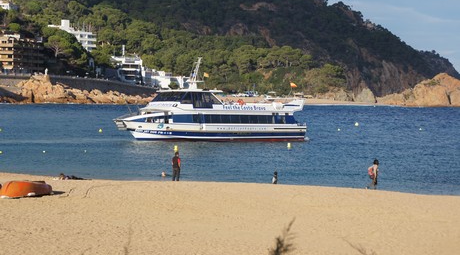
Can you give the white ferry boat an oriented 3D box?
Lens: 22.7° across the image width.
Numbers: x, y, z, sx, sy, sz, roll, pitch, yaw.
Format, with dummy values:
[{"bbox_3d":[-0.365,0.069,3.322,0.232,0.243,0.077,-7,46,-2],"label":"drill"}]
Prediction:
[{"bbox_3d":[-2.404,-3.330,138.000,22.300,9.700,6.800,0,2,-17],"label":"white ferry boat"}]

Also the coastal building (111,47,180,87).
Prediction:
[{"bbox_3d":[-38.186,-27.439,525.000,29.000,18.000,18.000,0,2,-18],"label":"coastal building"}]

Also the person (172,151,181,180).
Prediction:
[{"bbox_3d":[-3.146,2.323,67.500,0.480,1.740,0.340,1,2,14],"label":"person"}]

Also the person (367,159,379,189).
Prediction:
[{"bbox_3d":[8.006,2.641,64.500,0.570,1.660,0.460,0,2,-24],"label":"person"}]

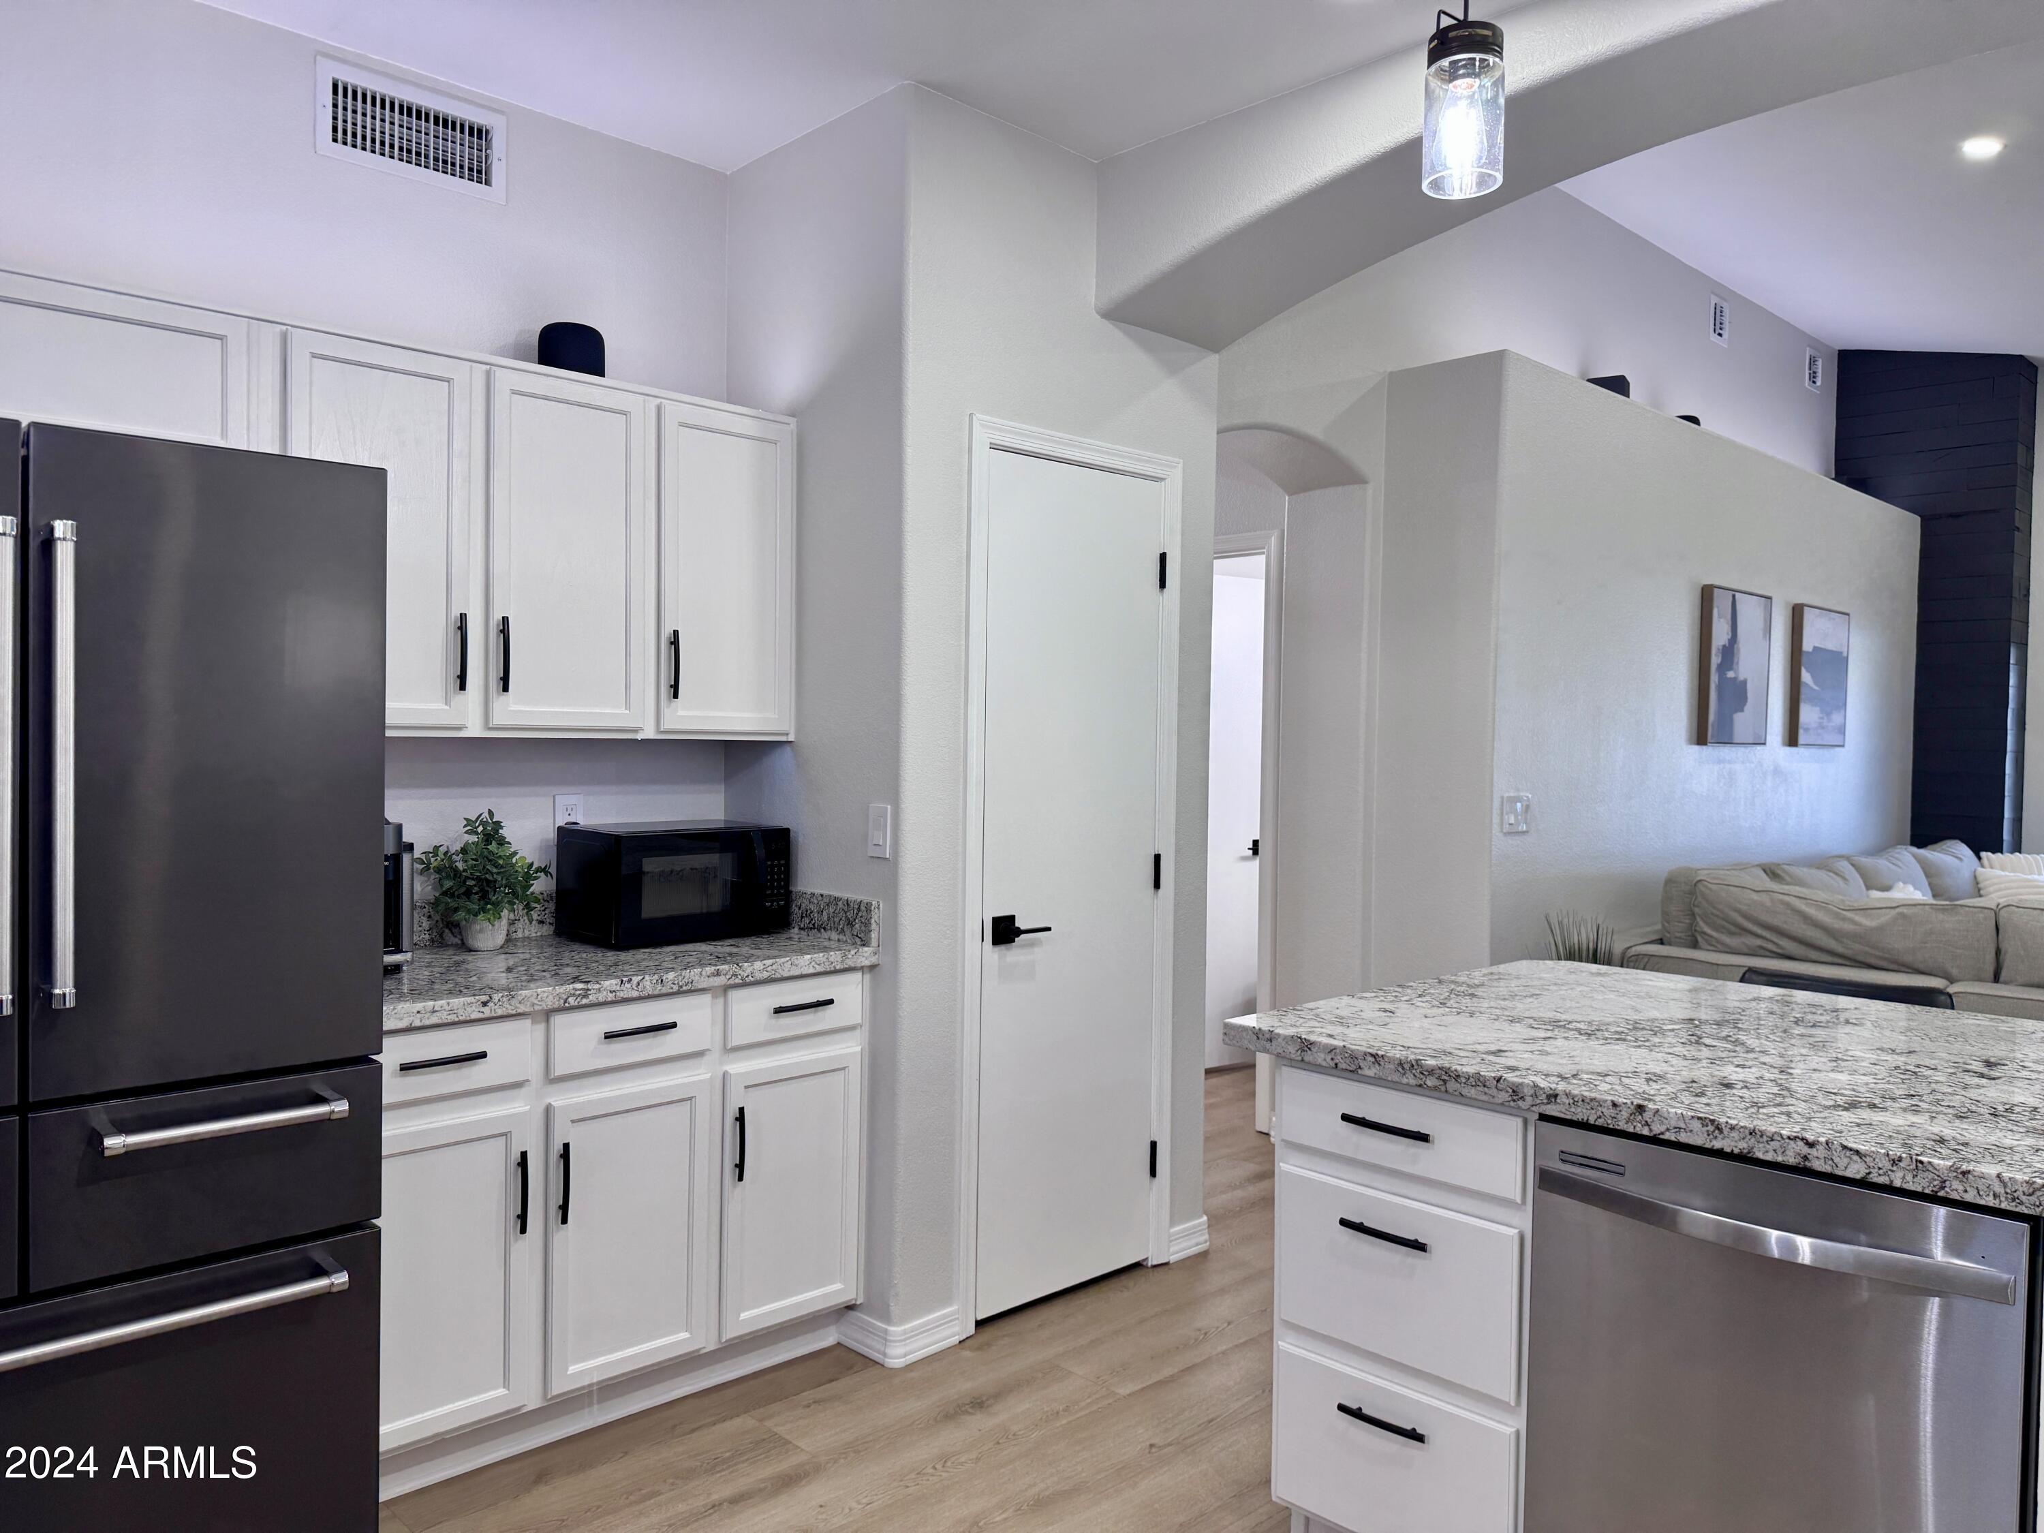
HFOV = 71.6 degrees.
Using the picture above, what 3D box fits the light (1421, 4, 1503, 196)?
[{"bbox_3d":[0.609,-0.915,1.955,0.112,0.240,0.112,0,1,-44],"label":"light"}]

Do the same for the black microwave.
[{"bbox_3d":[-0.807,0.273,3.330,0.445,0.254,0.320,0,1,-44],"label":"black microwave"}]

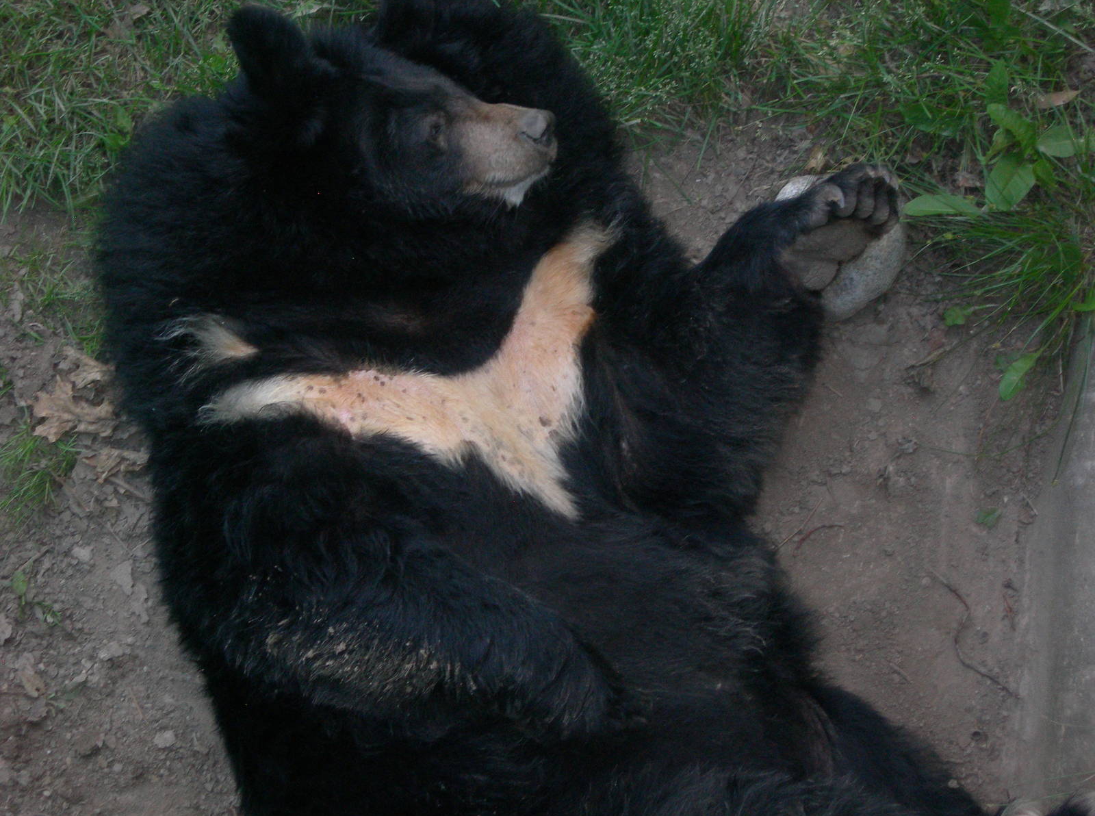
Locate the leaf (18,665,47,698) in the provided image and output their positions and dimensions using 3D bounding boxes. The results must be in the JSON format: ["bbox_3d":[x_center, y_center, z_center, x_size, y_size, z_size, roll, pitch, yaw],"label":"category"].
[{"bbox_3d":[-0.664,0.355,4.665,0.027,0.012,0.042,-19,54,-15],"label":"leaf"}]

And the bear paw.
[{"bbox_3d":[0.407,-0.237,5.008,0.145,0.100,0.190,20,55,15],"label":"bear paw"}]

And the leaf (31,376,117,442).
[{"bbox_3d":[-0.648,0.001,4.934,0.117,0.025,0.105,0,52,0],"label":"leaf"}]

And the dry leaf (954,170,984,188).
[{"bbox_3d":[0.606,-0.325,5.188,0.035,0.015,0.029,24,56,18],"label":"dry leaf"}]

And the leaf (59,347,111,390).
[{"bbox_3d":[-0.642,-0.062,4.983,0.057,0.025,0.068,-30,58,-21],"label":"leaf"}]

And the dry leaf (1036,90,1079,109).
[{"bbox_3d":[0.745,-0.450,5.261,0.072,0.015,0.020,-18,54,-13],"label":"dry leaf"}]

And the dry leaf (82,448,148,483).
[{"bbox_3d":[-0.582,0.073,4.877,0.081,0.025,0.041,-19,54,-15],"label":"dry leaf"}]

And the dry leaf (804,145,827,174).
[{"bbox_3d":[0.392,-0.359,5.213,0.020,0.018,0.051,21,55,16],"label":"dry leaf"}]

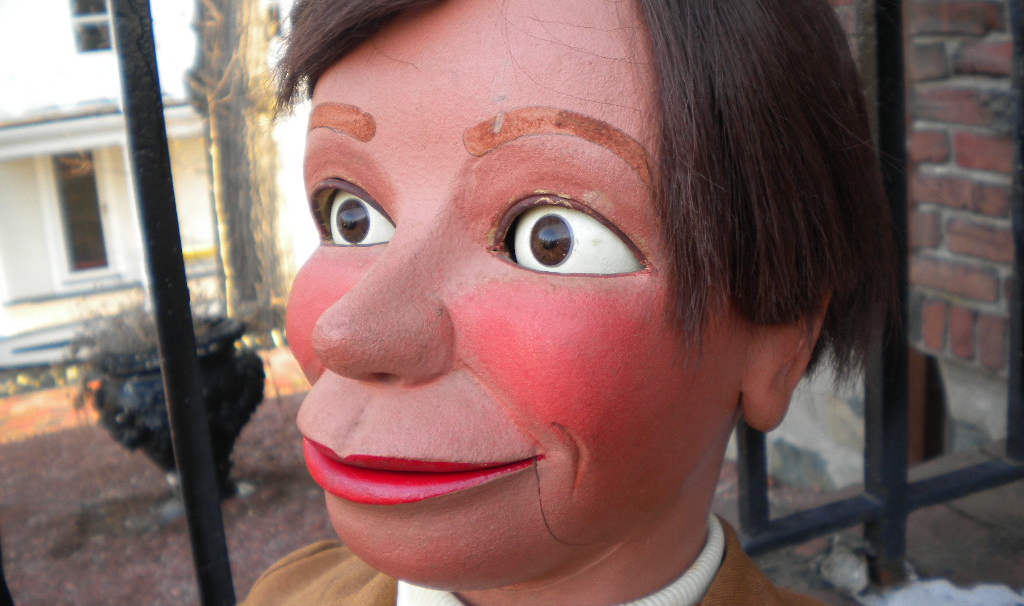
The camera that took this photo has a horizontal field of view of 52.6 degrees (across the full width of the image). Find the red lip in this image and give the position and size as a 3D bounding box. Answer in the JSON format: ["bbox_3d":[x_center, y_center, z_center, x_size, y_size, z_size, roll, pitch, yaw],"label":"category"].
[{"bbox_3d":[-0.037,0.044,0.282,0.086,0.017,0.030,8,7,35],"label":"red lip"}]

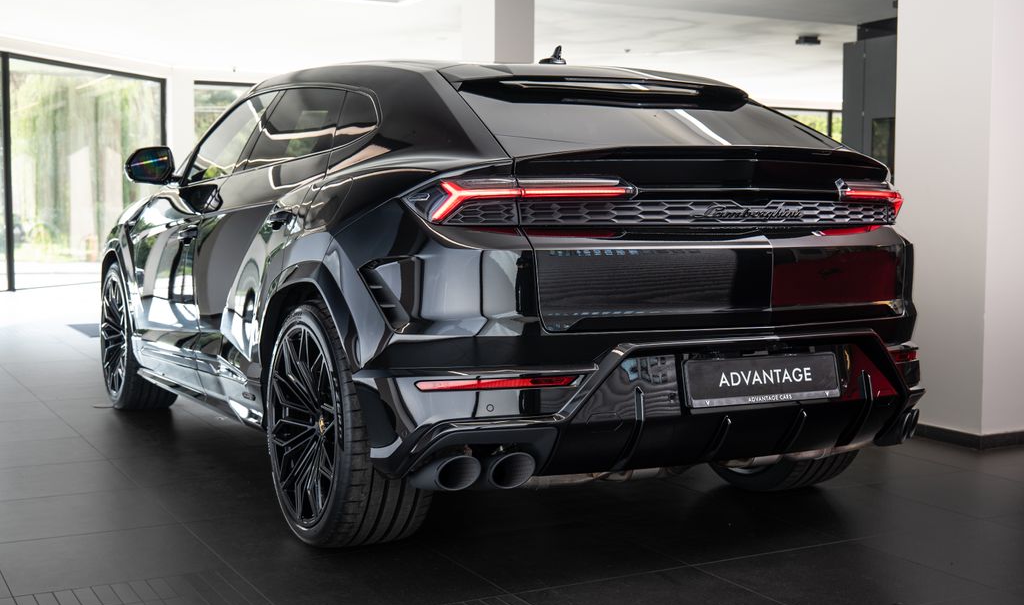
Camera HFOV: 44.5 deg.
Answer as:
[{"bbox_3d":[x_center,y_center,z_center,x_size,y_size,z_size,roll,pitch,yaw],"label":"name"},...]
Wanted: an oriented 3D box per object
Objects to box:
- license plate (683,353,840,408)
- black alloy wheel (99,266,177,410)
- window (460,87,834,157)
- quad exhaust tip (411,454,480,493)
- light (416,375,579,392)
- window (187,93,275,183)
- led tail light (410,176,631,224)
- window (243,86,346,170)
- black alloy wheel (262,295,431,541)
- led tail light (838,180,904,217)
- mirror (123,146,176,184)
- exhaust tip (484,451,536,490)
[{"bbox_3d":[0.715,0.216,3.523,0.529,0.126,0.025,-2,-11,-28],"label":"license plate"},{"bbox_3d":[-1.977,0.184,6.723,0.287,0.776,0.776,-2,5,-28],"label":"black alloy wheel"},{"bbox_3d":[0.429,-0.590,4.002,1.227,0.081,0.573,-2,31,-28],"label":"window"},{"bbox_3d":[-0.181,0.452,3.430,0.110,0.095,0.190,-2,5,-28],"label":"quad exhaust tip"},{"bbox_3d":[-0.043,0.219,3.370,0.424,0.042,0.070,0,4,-6],"label":"light"},{"bbox_3d":[-1.223,-0.705,5.421,0.050,0.412,0.865,25,-8,-27],"label":"window"},{"bbox_3d":[0.024,-0.279,3.434,0.611,0.125,0.125,0,4,-9],"label":"led tail light"},{"bbox_3d":[-0.796,-0.675,4.727,0.060,0.365,0.960,25,-8,-27],"label":"window"},{"bbox_3d":[-0.531,0.384,4.078,0.322,0.776,0.776,-2,5,-28],"label":"black alloy wheel"},{"bbox_3d":[1.162,-0.318,4.006,0.151,0.131,0.584,4,6,42],"label":"led tail light"},{"bbox_3d":[-1.695,-0.636,5.825,0.236,0.166,0.161,-2,5,-28],"label":"mirror"},{"bbox_3d":[-0.025,0.441,3.388,0.111,0.111,0.151,-2,5,-28],"label":"exhaust tip"}]

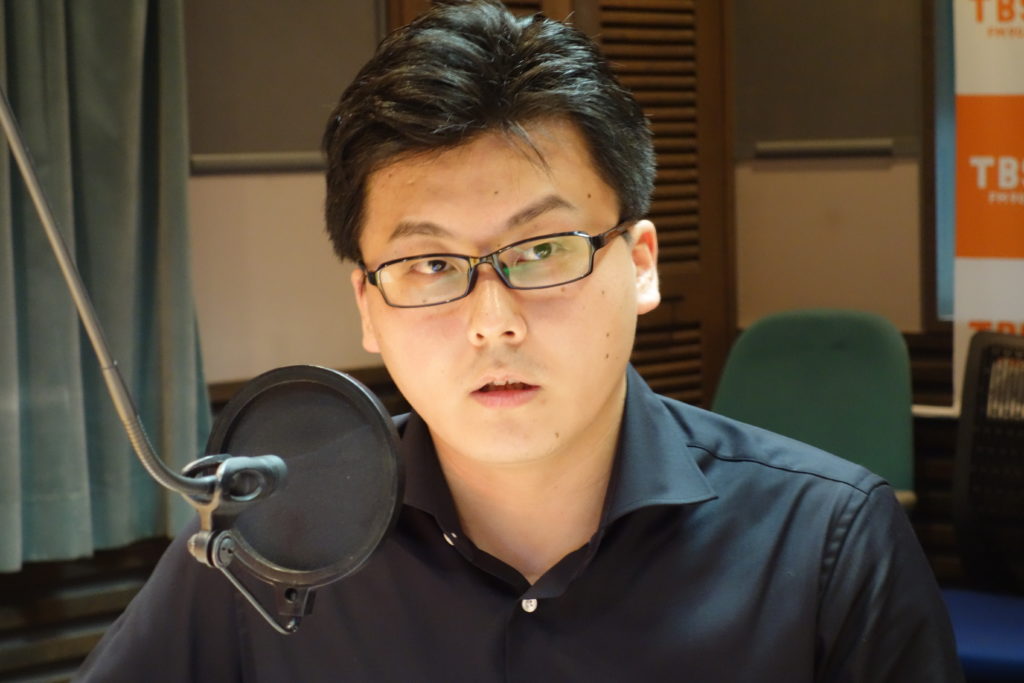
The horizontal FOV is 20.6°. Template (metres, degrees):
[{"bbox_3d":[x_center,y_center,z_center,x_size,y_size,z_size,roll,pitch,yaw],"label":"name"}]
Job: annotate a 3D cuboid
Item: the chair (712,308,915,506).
[{"bbox_3d":[0.453,0.419,5.032,0.570,0.910,0.570,1,5,32],"label":"chair"}]

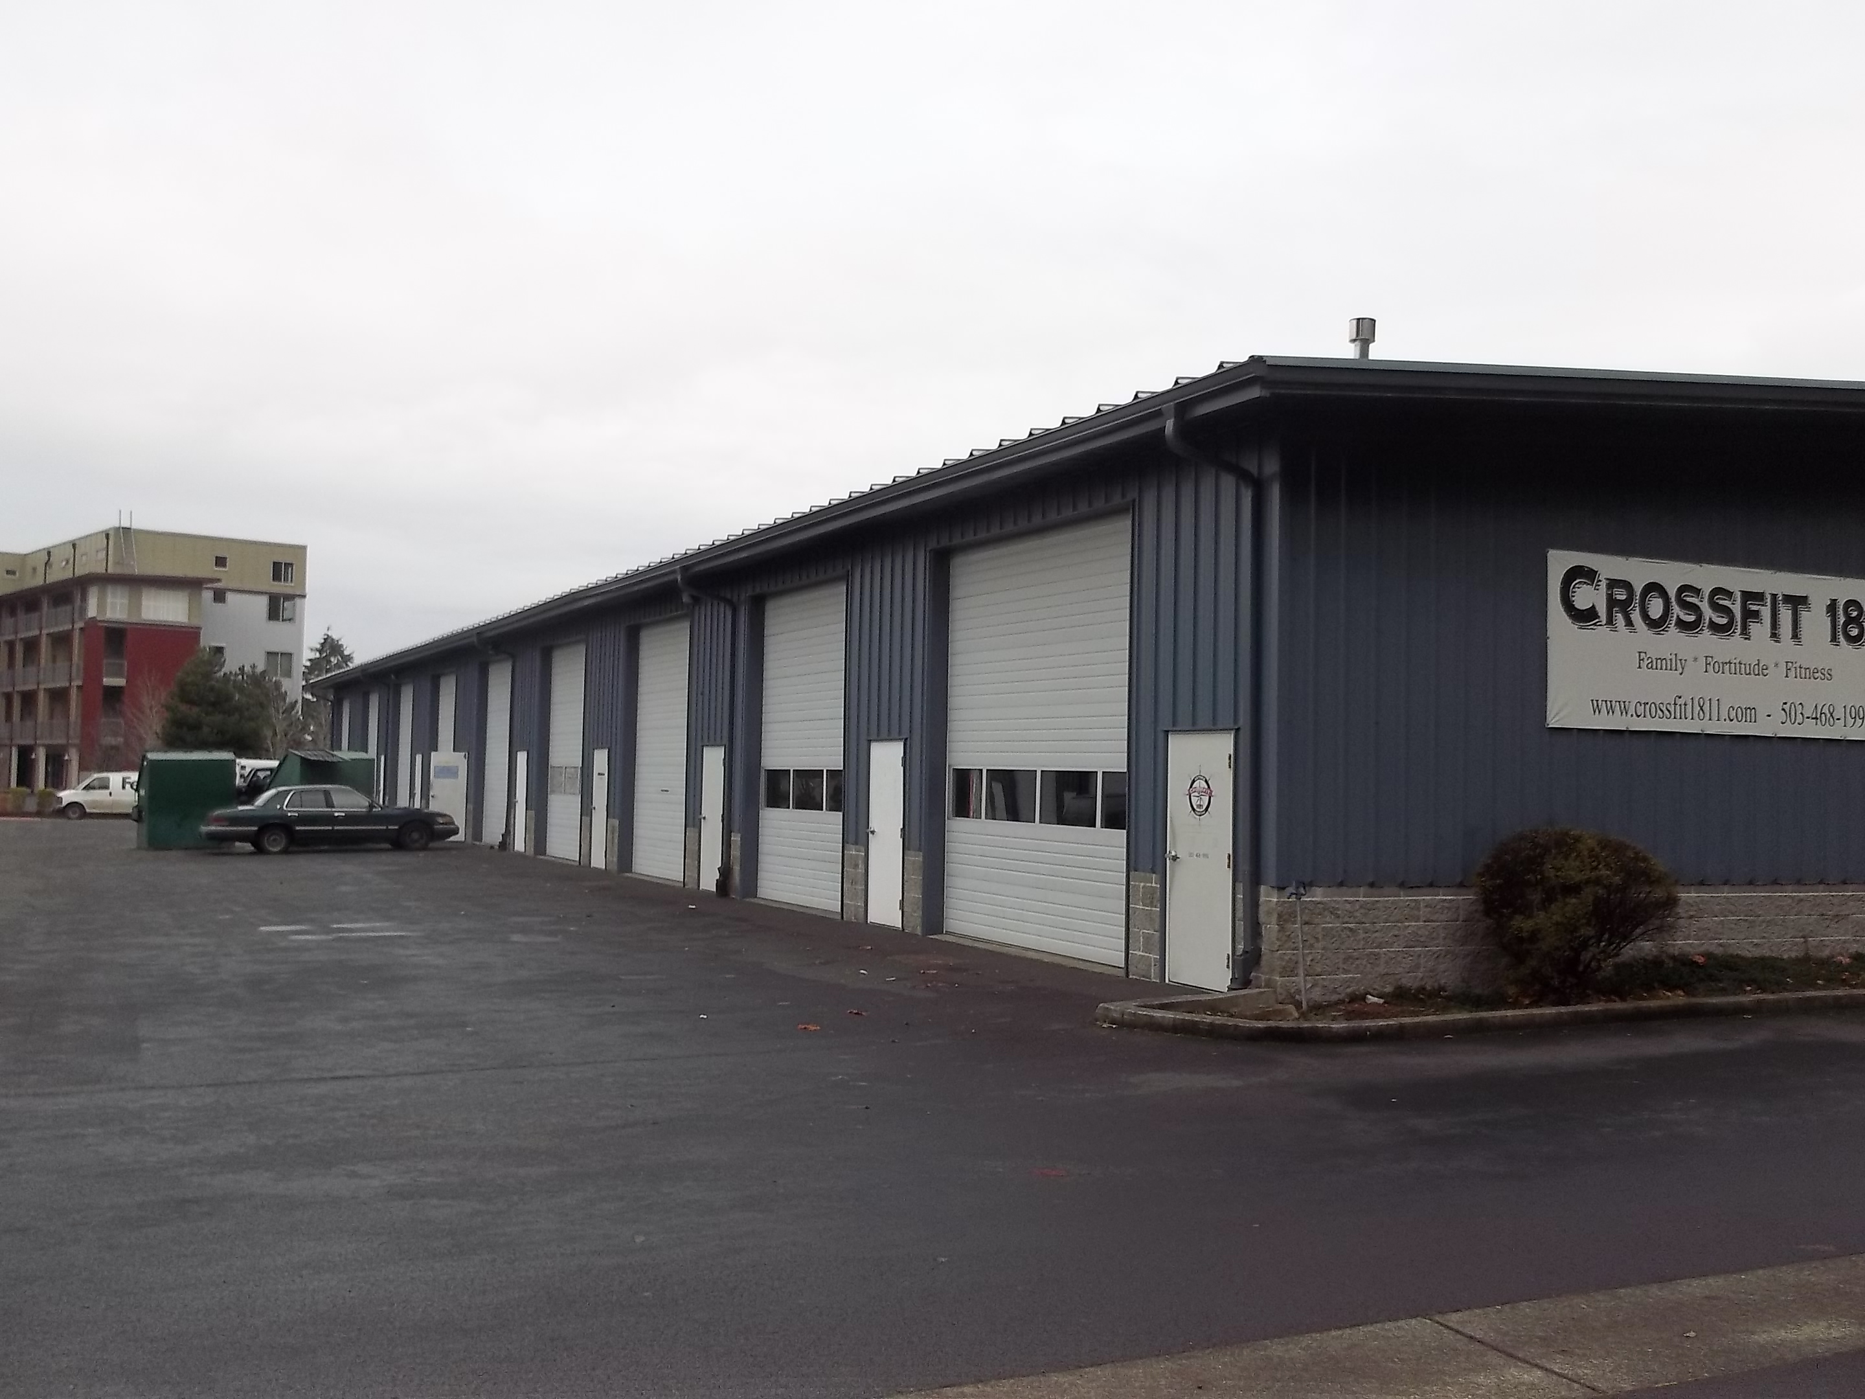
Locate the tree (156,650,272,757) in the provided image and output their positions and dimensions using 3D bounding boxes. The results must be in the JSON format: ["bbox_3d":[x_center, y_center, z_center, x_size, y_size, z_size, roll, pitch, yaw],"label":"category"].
[{"bbox_3d":[-35.197,1.606,86.815,5.600,8.000,5.400,2,-3,-25],"label":"tree"}]

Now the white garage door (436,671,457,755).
[{"bbox_3d":[-12.652,1.459,46.482,0.100,4.220,3.660,2,-3,-25],"label":"white garage door"}]

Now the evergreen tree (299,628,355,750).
[{"bbox_3d":[-40.882,1.118,119.731,5.500,11.594,5.500,2,-3,-25],"label":"evergreen tree"}]

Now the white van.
[{"bbox_3d":[-35.758,4.270,78.650,5.690,2.080,2.010,2,-3,-25],"label":"white van"}]

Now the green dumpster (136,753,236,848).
[{"bbox_3d":[-16.914,2.294,40.488,1.900,2.150,1.750,3,-3,-31],"label":"green dumpster"}]

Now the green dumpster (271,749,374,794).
[{"bbox_3d":[-14.586,2.351,42.640,1.900,2.200,1.750,4,-4,-44],"label":"green dumpster"}]

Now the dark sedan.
[{"bbox_3d":[-12.979,2.587,38.648,5.390,1.440,1.980,2,-3,-25],"label":"dark sedan"}]

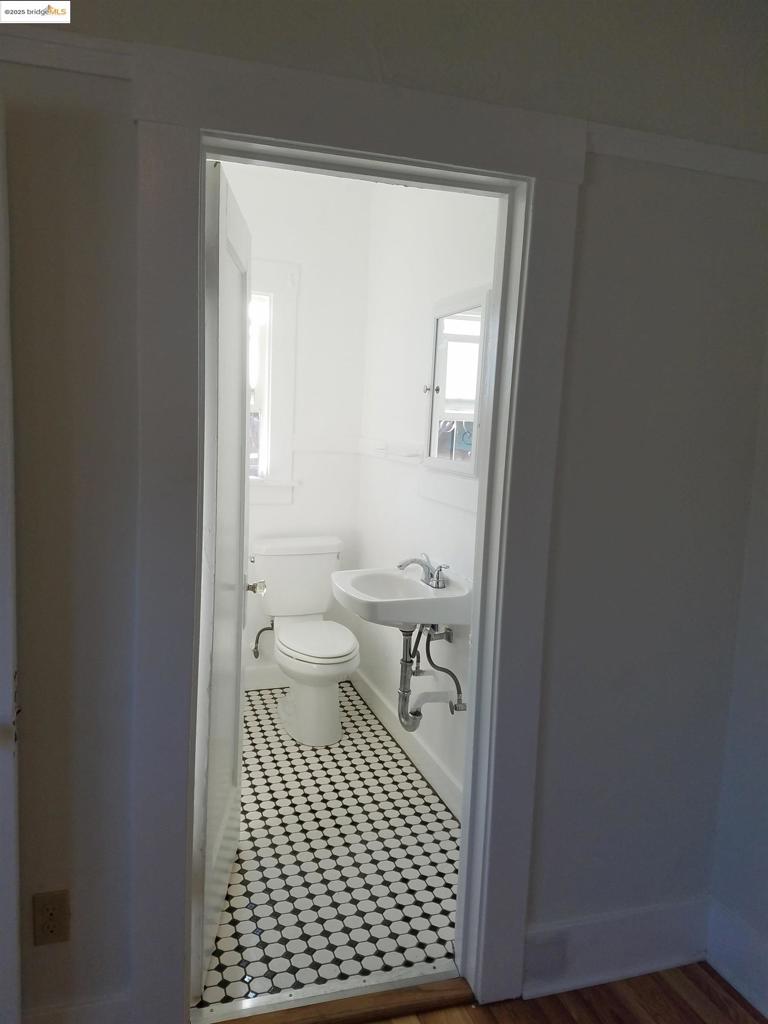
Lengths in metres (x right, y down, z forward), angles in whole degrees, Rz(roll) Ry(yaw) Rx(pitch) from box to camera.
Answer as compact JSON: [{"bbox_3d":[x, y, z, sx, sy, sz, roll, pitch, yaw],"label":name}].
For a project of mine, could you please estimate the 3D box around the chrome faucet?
[{"bbox_3d":[0.130,0.215,2.809,0.175,0.100,0.180,-1,8,-19],"label":"chrome faucet"}]

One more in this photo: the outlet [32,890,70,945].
[{"bbox_3d":[-0.674,0.823,1.558,0.071,0.115,0.008,0,8,-18],"label":"outlet"}]

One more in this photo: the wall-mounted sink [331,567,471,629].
[{"bbox_3d":[0.038,0.315,2.825,0.393,0.180,0.480,-1,8,-19],"label":"wall-mounted sink"}]

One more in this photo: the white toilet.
[{"bbox_3d":[-0.358,0.576,3.528,0.440,0.792,0.750,-1,8,-19],"label":"white toilet"}]

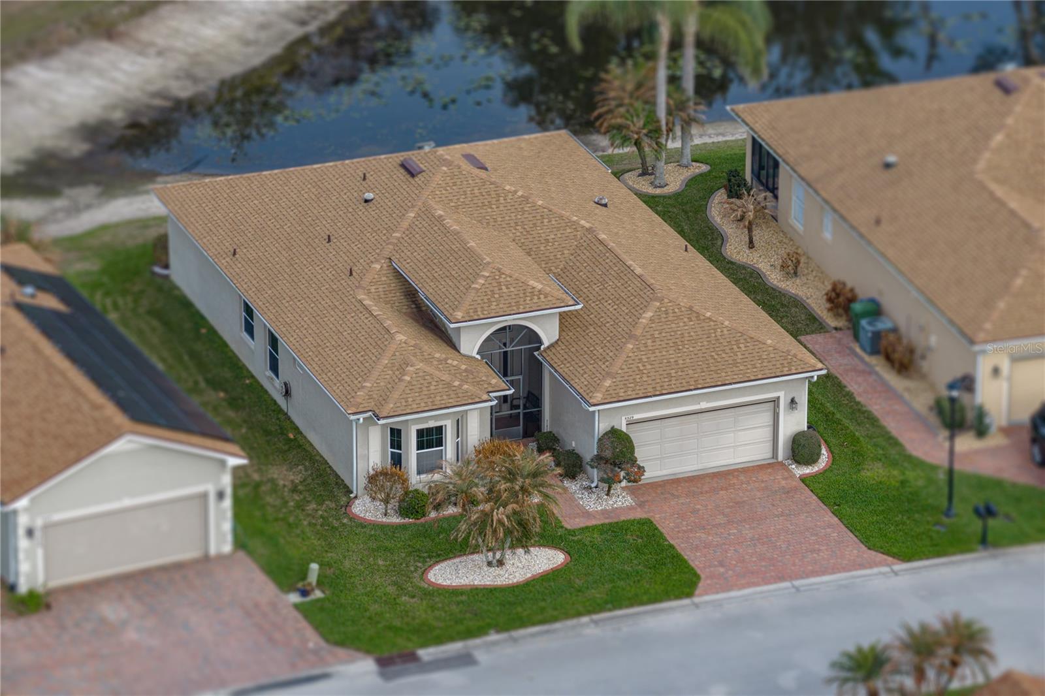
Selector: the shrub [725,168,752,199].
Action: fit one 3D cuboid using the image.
[{"bbox_3d":[7.463,-5.709,168.307,0.850,0.950,0.800,0,24,0],"label":"shrub"}]

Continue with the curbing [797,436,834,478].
[{"bbox_3d":[8.734,3.215,148.866,1.870,0.120,2.910,-9,25,-19],"label":"curbing"}]

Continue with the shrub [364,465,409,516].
[{"bbox_3d":[-3.885,4.091,138.733,1.251,1.546,1.231,0,24,0],"label":"shrub"}]

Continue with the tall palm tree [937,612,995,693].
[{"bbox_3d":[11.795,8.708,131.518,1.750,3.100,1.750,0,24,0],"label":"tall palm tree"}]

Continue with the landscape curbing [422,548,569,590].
[{"bbox_3d":[-0.685,6.363,141.668,4.300,0.130,2.350,-9,25,-19],"label":"landscape curbing"}]

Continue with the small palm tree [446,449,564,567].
[{"bbox_3d":[-0.657,4.674,141.450,3.200,3.400,3.000,0,24,0],"label":"small palm tree"}]

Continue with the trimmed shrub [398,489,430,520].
[{"bbox_3d":[-3.103,4.438,138.810,0.877,0.857,0.877,0,24,0],"label":"trimmed shrub"}]

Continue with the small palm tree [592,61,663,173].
[{"bbox_3d":[3.867,-7.931,169.789,2.500,3.850,2.400,0,24,0],"label":"small palm tree"}]

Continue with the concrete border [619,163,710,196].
[{"bbox_3d":[4.672,-5.774,163.061,2.242,0.138,3.339,14,27,28],"label":"concrete border"}]

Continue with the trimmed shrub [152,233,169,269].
[{"bbox_3d":[-11.334,-3.125,155.575,0.936,1.123,0.936,-9,25,-20],"label":"trimmed shrub"}]

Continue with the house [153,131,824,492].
[{"bbox_3d":[-1.424,-2.201,147.855,14.058,5.744,20.536,-9,25,-20],"label":"house"}]

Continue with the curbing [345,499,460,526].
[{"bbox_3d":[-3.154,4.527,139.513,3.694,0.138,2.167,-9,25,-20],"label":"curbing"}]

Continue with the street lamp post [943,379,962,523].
[{"bbox_3d":[12.709,2.980,144.033,0.450,4.400,0.450,0,24,0],"label":"street lamp post"}]

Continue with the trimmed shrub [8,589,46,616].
[{"bbox_3d":[-13.531,6.956,133.212,0.985,0.630,0.936,0,24,0],"label":"trimmed shrub"}]

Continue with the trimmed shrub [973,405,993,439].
[{"bbox_3d":[13.594,2.192,143.916,0.591,1.015,0.591,0,24,0],"label":"trimmed shrub"}]

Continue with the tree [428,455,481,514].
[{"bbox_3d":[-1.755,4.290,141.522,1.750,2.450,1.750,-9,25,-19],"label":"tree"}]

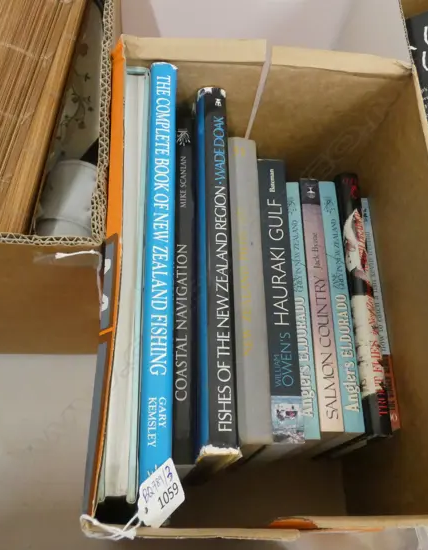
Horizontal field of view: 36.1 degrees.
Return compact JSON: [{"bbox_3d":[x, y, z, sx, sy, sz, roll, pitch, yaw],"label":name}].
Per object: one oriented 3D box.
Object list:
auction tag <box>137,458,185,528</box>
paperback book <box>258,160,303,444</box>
[{"bbox_3d":[-0.027,0.113,0.335,0.036,0.002,0.024,-28,100,-59],"label":"auction tag"},{"bbox_3d":[0.036,0.042,0.563,0.022,0.154,0.230,3,65,-9],"label":"paperback book"}]

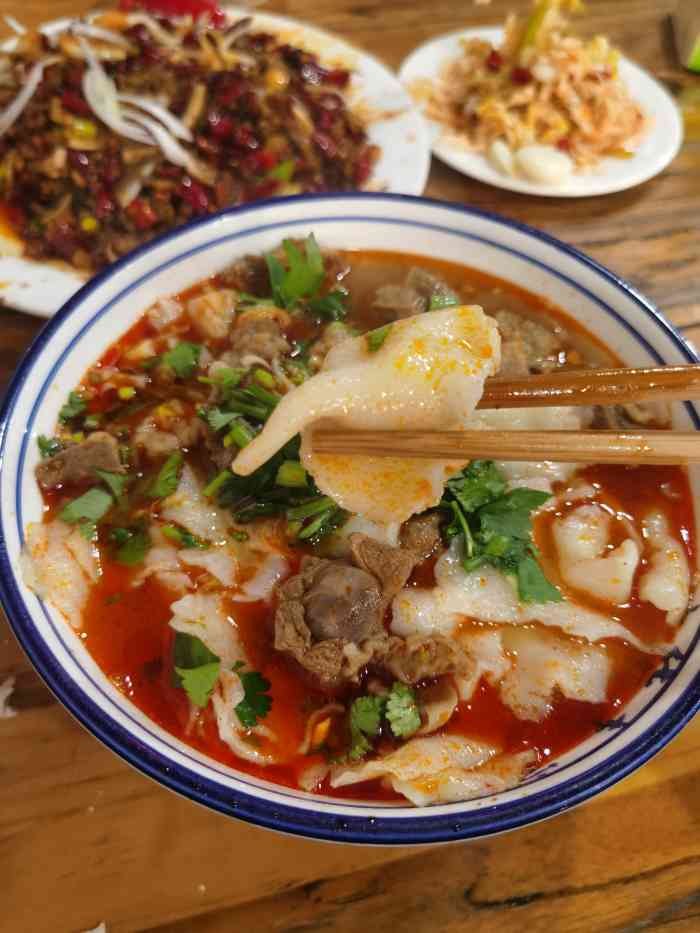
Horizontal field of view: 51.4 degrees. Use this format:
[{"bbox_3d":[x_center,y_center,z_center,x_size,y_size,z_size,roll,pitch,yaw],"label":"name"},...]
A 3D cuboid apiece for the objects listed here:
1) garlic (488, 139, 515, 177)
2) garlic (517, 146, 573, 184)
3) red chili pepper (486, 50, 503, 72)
[{"bbox_3d":[0.074,-0.151,0.356,0.011,0.013,0.022,-16,59,-13],"label":"garlic"},{"bbox_3d":[0.095,-0.148,0.356,0.029,0.015,0.018,24,59,12],"label":"garlic"},{"bbox_3d":[0.076,-0.213,0.384,0.008,0.010,0.009,12,57,4],"label":"red chili pepper"}]

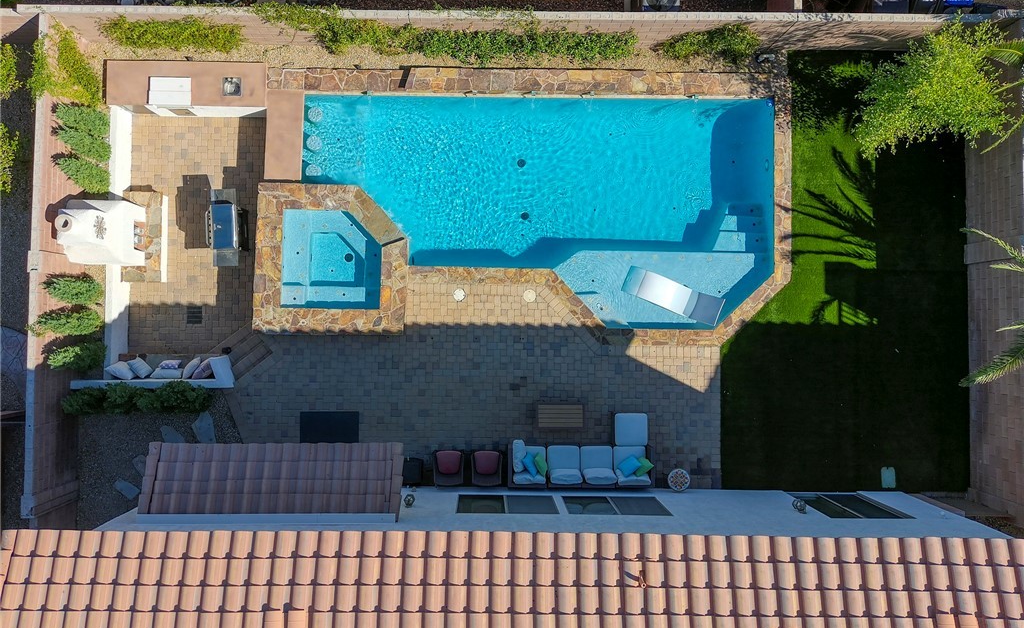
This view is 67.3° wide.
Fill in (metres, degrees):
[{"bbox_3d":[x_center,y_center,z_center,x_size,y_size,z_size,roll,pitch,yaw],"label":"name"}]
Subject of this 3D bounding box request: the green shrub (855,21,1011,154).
[{"bbox_3d":[8.250,-4.445,15.240,2.585,3.000,2.492,1,90,-3],"label":"green shrub"}]

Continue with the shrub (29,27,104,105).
[{"bbox_3d":[-8.670,-4.714,15.065,0.750,1.700,1.400,1,90,-3],"label":"shrub"}]

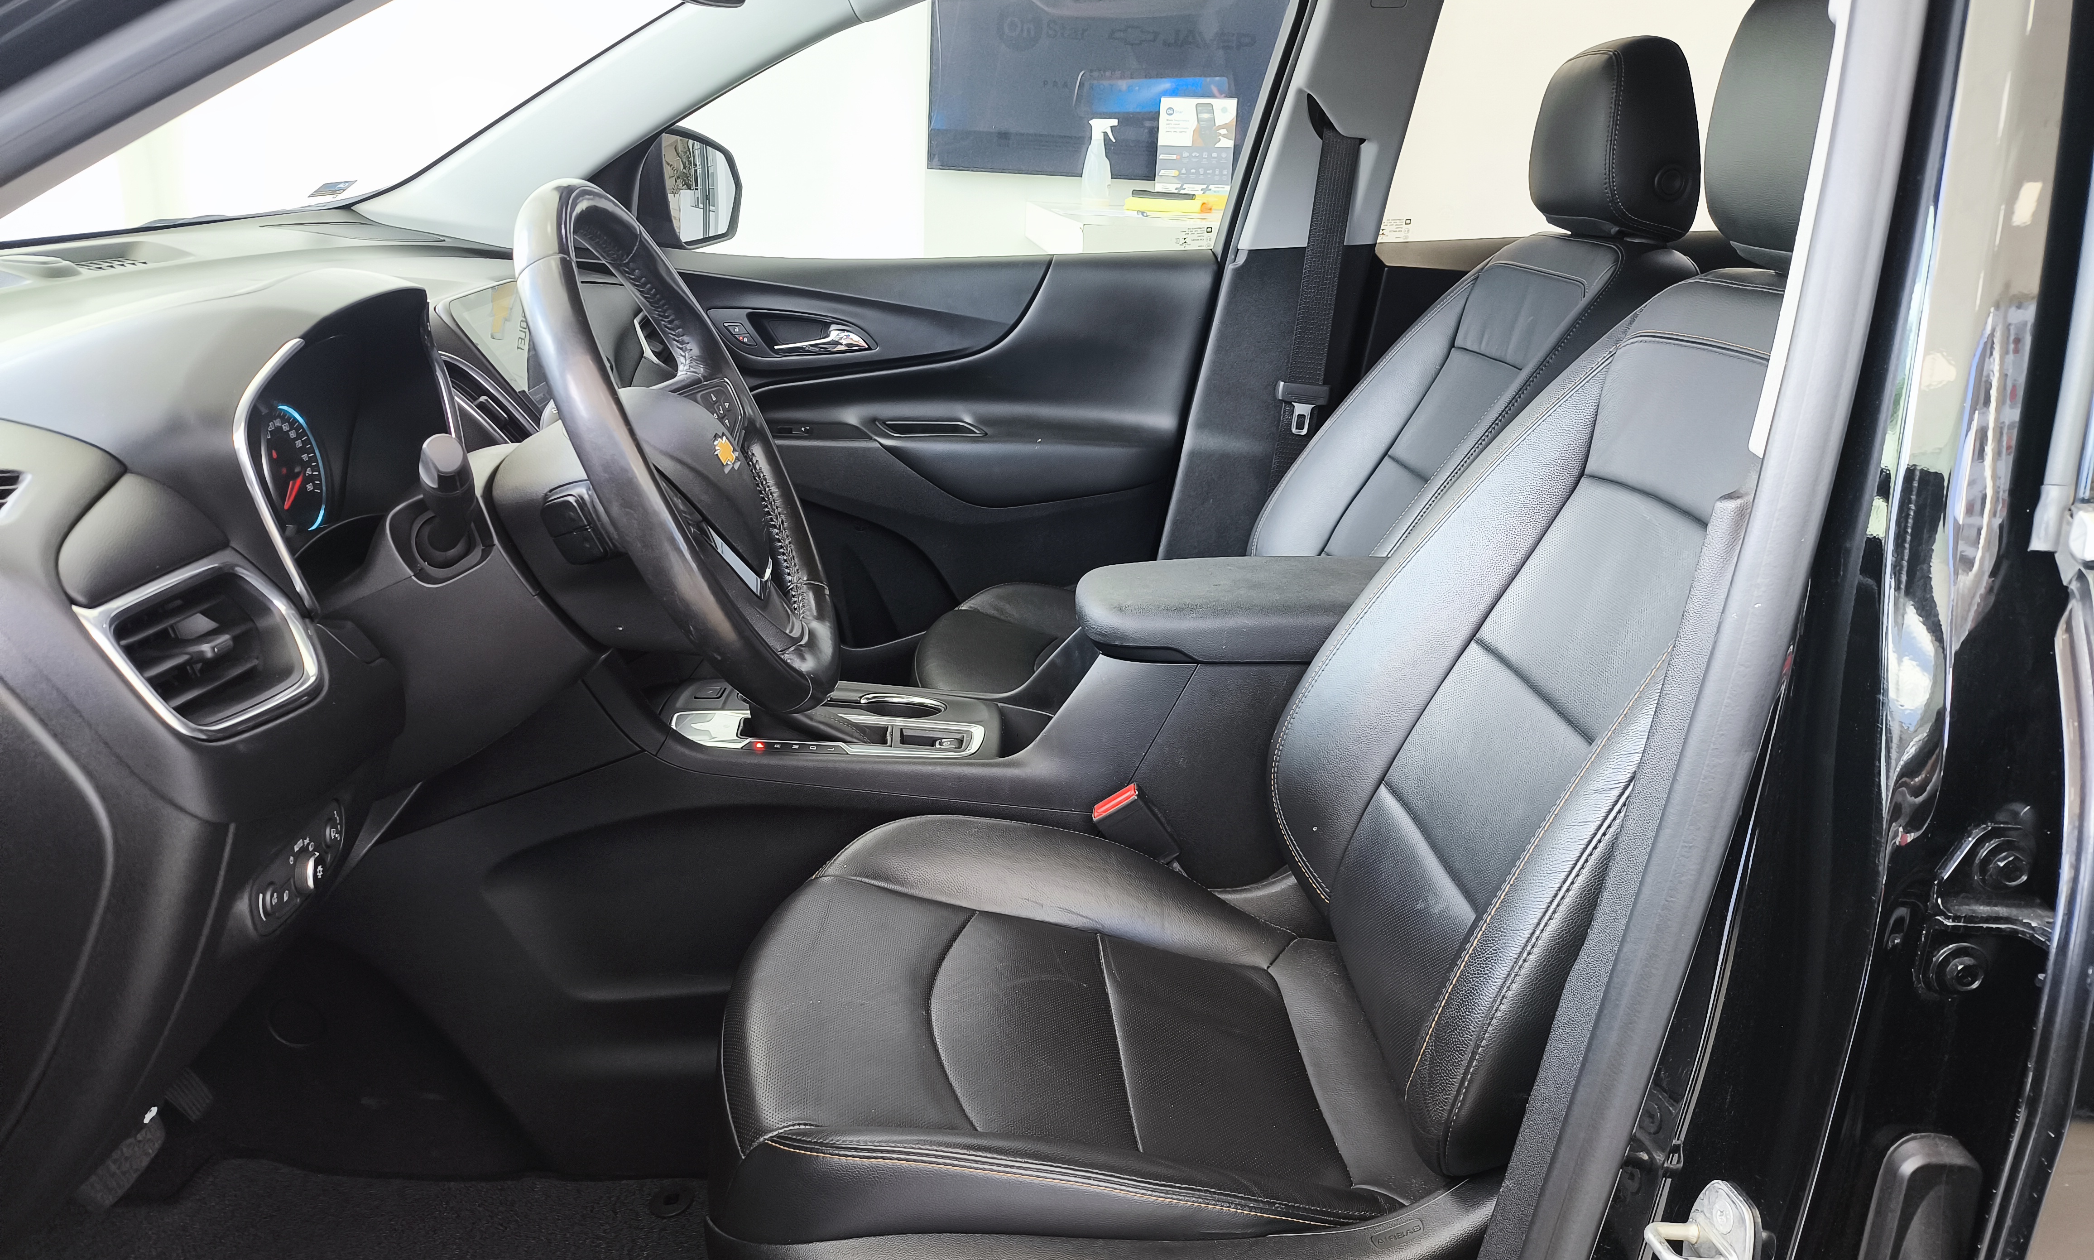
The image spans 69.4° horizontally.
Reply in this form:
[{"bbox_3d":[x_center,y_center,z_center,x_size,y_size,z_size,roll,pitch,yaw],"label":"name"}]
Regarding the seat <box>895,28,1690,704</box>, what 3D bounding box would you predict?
[{"bbox_3d":[0.246,-0.161,1.753,0.820,1.010,0.530,2,17,-3],"label":"seat"}]

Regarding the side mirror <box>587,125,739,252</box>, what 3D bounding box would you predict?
[{"bbox_3d":[-0.545,-0.643,2.205,0.140,0.175,0.240,7,18,14],"label":"side mirror"}]

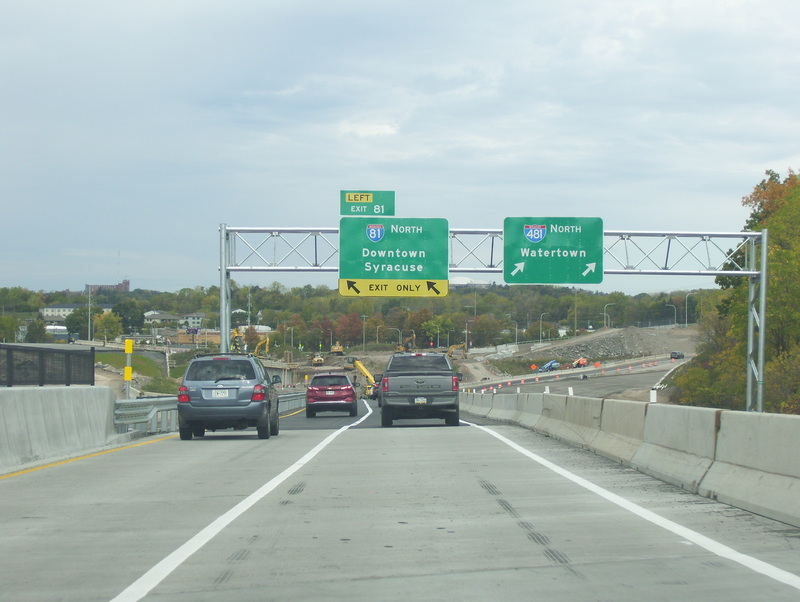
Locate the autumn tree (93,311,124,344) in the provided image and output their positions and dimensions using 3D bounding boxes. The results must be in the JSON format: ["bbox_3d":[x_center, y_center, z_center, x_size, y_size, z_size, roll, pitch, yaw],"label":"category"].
[{"bbox_3d":[-79.645,7.240,550.000,7.600,9.100,7.600,0,0,0],"label":"autumn tree"}]

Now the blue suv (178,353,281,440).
[{"bbox_3d":[-3.500,1.980,42.100,1.830,1.740,4.690,0,-2,0],"label":"blue suv"}]

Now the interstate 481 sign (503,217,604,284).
[{"bbox_3d":[7.640,-2.494,100.000,4.920,3.310,0.120,0,0,0],"label":"interstate 481 sign"}]

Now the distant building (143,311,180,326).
[{"bbox_3d":[-130.328,9.563,1100.000,21.000,9.000,14.000,0,0,0],"label":"distant building"}]

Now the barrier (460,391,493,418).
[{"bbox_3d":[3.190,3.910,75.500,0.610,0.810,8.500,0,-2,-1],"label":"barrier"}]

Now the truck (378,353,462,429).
[{"bbox_3d":[0.525,2.430,55.200,2.080,1.960,5.890,0,-2,0],"label":"truck"}]

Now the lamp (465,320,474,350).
[{"bbox_3d":[23.500,11.800,670.000,2.600,10.400,0.400,0,-2,0],"label":"lamp"}]

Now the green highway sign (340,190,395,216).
[{"bbox_3d":[-1.630,-4.950,102.000,2.770,1.250,0.100,0,-2,-2],"label":"green highway sign"}]

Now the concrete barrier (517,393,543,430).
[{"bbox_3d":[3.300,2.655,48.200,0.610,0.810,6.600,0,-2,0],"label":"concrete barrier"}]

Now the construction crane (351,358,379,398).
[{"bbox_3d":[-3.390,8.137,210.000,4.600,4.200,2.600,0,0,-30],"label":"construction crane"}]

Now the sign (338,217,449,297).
[{"bbox_3d":[-0.298,-2.151,100.000,5.460,3.930,0.120,0,0,0],"label":"sign"}]

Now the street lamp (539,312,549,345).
[{"bbox_3d":[48.982,9.391,680.000,2.900,10.500,0.350,0,0,0],"label":"street lamp"}]

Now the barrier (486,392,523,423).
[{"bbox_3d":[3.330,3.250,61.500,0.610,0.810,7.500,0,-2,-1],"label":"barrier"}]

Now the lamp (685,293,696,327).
[{"bbox_3d":[95.200,3.040,657.000,3.400,11.000,0.400,0,-2,0],"label":"lamp"}]

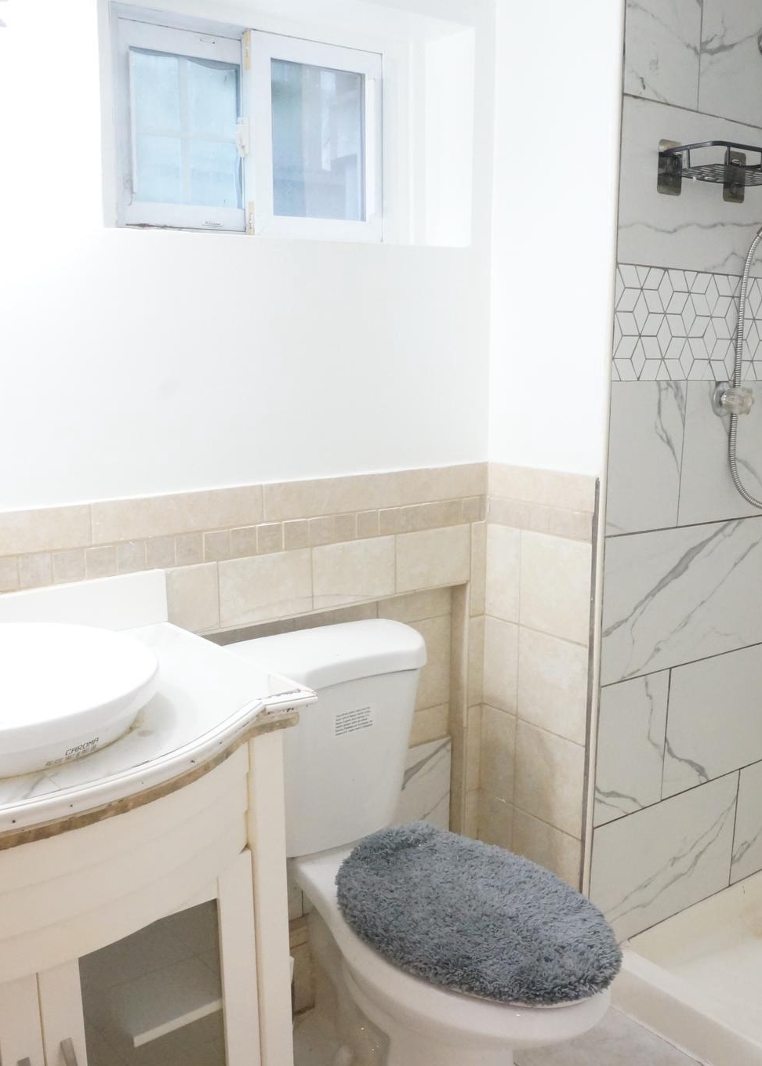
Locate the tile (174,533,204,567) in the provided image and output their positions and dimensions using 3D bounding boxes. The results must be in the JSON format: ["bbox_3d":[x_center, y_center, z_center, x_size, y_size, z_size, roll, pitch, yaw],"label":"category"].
[{"bbox_3d":[-0.344,0.028,1.913,0.053,0.058,0.010,-8,14,-36],"label":"tile"}]

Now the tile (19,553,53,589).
[{"bbox_3d":[-0.562,0.059,1.738,0.055,0.054,0.010,-8,14,-37],"label":"tile"}]

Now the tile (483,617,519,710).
[{"bbox_3d":[0.268,0.291,2.357,0.010,0.205,0.105,-8,14,-36],"label":"tile"}]

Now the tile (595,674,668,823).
[{"bbox_3d":[0.531,0.453,2.266,0.229,0.302,0.010,-7,13,-39],"label":"tile"}]

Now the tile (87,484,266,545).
[{"bbox_3d":[-0.352,-0.034,1.884,0.331,0.069,0.010,-8,14,-37],"label":"tile"}]

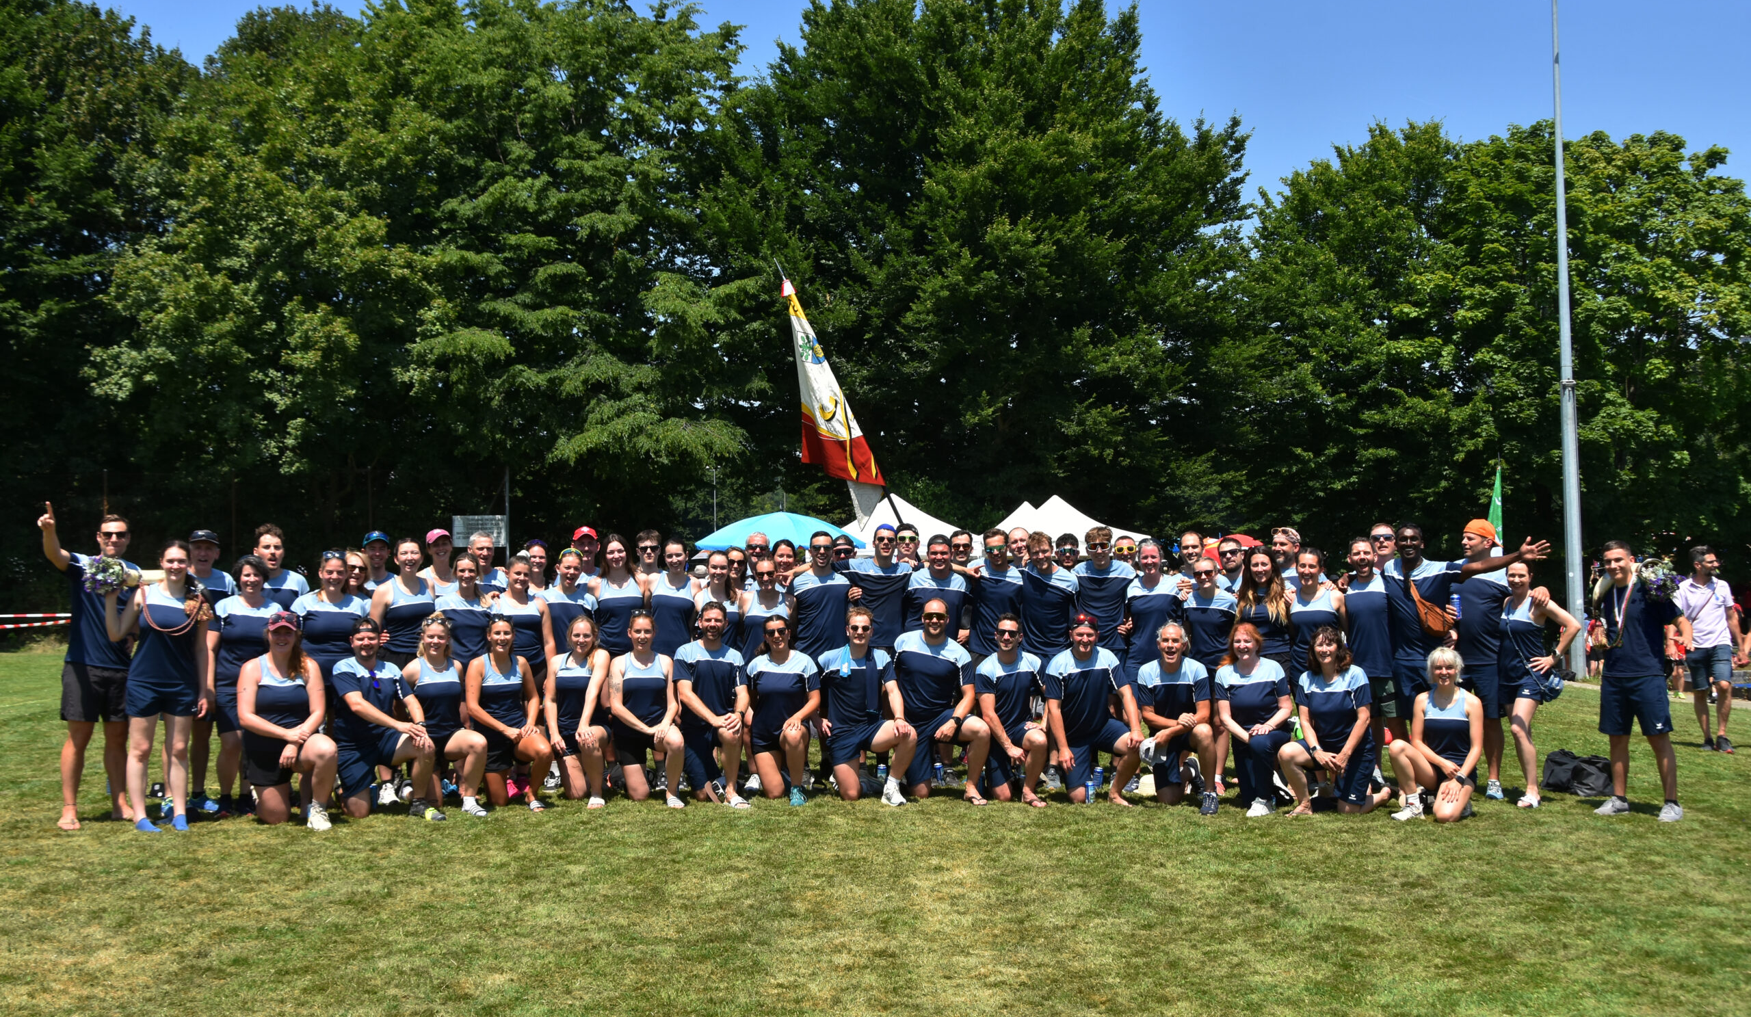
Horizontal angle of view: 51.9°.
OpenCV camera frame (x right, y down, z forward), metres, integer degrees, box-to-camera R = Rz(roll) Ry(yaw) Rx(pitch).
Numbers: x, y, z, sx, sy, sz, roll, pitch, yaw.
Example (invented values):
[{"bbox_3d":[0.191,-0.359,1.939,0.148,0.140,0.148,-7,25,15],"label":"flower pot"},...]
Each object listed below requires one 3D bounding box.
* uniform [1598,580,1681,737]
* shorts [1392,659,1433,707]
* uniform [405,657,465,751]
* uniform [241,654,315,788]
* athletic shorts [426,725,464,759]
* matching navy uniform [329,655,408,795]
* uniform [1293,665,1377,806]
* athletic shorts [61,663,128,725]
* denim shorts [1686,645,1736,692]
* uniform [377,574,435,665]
[{"bbox_3d":[4.887,0.961,11.500,0.540,1.000,0.340,-3,-3,34],"label":"uniform"},{"bbox_3d":[3.705,1.228,12.200,0.410,0.410,0.290,0,-1,9],"label":"shorts"},{"bbox_3d":[-2.733,1.208,11.200,0.380,0.600,0.280,-1,-2,-15],"label":"uniform"},{"bbox_3d":[-3.642,1.299,11.000,0.450,0.820,0.420,0,-3,-14],"label":"uniform"},{"bbox_3d":[-2.683,1.461,11.150,0.340,0.270,0.340,0,-1,-14],"label":"athletic shorts"},{"bbox_3d":[-3.098,1.333,11.000,0.490,0.880,0.460,0,-1,-17],"label":"matching navy uniform"},{"bbox_3d":[2.895,1.431,11.350,0.520,0.880,0.450,0,-1,18],"label":"uniform"},{"bbox_3d":[-4.615,1.080,10.650,0.420,0.390,0.280,-1,-2,-12],"label":"athletic shorts"},{"bbox_3d":[7.379,1.413,15.900,0.430,0.420,0.310,-1,-2,0],"label":"denim shorts"},{"bbox_3d":[-3.072,0.722,11.800,0.380,0.580,0.270,-1,-2,-14],"label":"uniform"}]

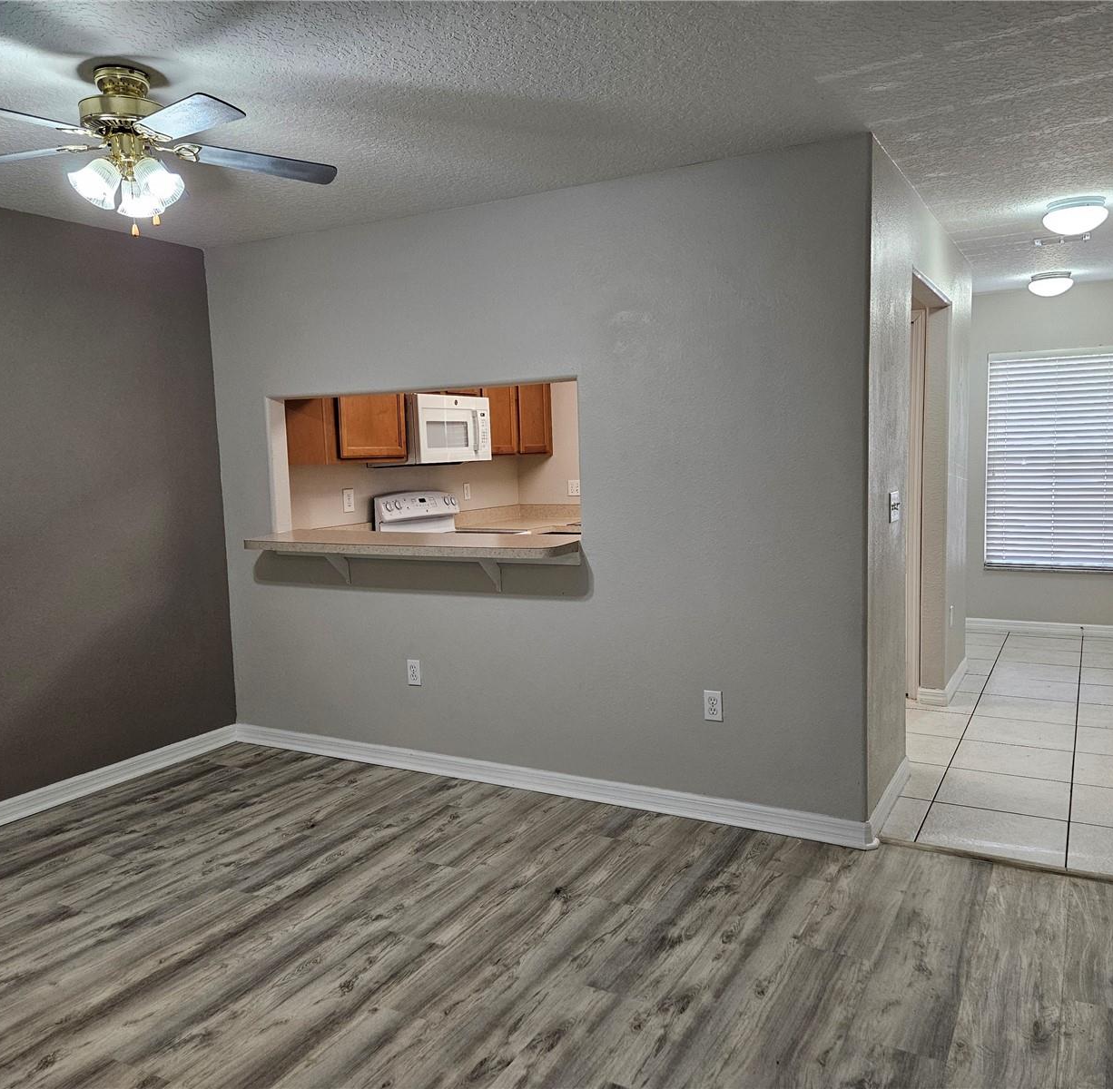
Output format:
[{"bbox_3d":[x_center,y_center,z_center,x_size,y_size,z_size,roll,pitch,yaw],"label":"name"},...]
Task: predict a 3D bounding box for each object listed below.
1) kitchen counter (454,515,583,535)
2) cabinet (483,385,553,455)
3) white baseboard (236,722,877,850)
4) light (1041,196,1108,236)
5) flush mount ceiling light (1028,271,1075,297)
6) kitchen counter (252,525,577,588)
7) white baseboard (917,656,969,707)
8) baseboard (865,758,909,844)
[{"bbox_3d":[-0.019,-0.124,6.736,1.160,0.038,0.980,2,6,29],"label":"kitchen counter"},{"bbox_3d":[-0.407,-1.007,6.854,0.325,0.755,0.980,2,6,29],"label":"cabinet"},{"bbox_3d":[-0.258,0.990,4.145,3.130,0.090,0.021,2,6,29],"label":"white baseboard"},{"bbox_3d":[2.284,-1.432,4.249,0.260,0.140,0.260,2,6,29],"label":"light"},{"bbox_3d":[3.124,-1.636,6.093,0.260,0.137,0.260,2,6,29],"label":"flush mount ceiling light"},{"bbox_3d":[-0.666,0.088,4.128,1.740,0.230,0.560,2,6,29],"label":"kitchen counter"},{"bbox_3d":[2.236,0.784,5.557,0.150,0.090,0.830,2,6,29],"label":"white baseboard"},{"bbox_3d":[1.295,0.986,3.748,0.023,0.090,0.835,2,6,29],"label":"baseboard"}]

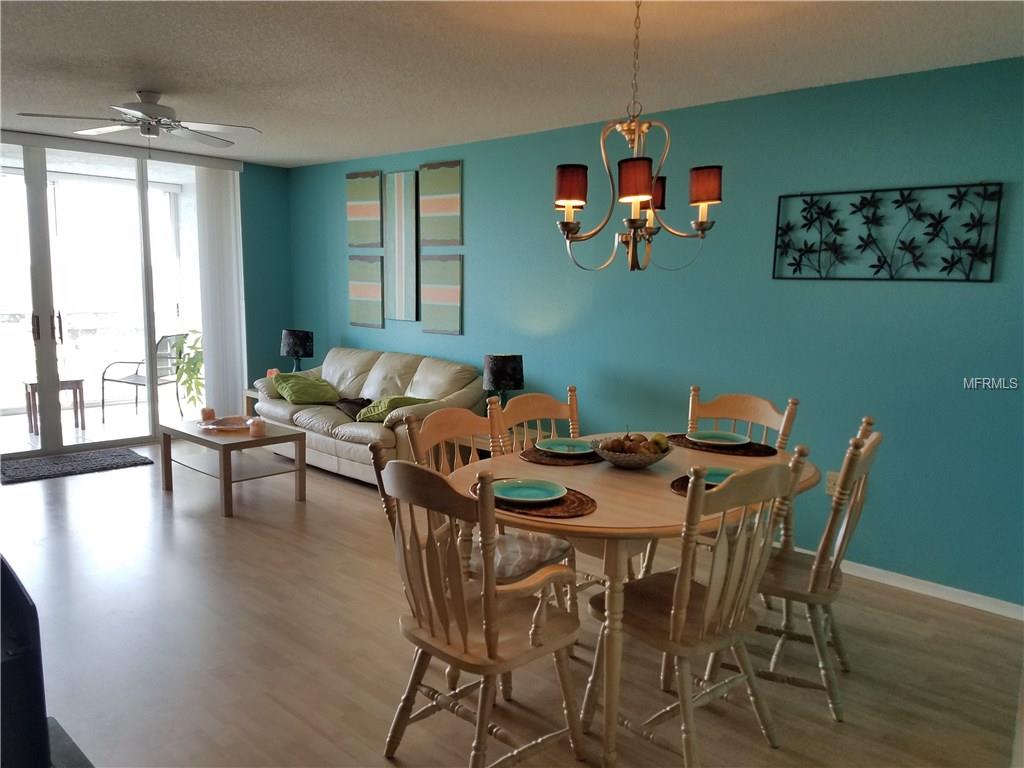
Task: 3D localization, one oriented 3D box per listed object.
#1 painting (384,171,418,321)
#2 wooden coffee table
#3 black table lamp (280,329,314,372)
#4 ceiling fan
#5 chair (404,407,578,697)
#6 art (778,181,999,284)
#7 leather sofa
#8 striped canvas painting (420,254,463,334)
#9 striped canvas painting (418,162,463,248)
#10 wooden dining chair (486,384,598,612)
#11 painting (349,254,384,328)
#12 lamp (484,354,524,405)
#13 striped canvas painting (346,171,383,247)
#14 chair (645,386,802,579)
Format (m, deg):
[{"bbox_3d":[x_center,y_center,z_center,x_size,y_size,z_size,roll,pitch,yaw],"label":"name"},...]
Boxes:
[{"bbox_3d":[-0.868,-1.079,6.076,0.376,1.155,0.040,8,10,42],"label":"painting"},{"bbox_3d":[-1.859,0.521,5.133,0.885,0.450,0.565,8,10,42],"label":"wooden coffee table"},{"bbox_3d":[-1.826,-0.182,6.567,0.275,0.540,0.275,8,10,42],"label":"black table lamp"},{"bbox_3d":[-1.990,-1.479,4.232,1.260,0.260,1.240,2,8,6],"label":"ceiling fan"},{"bbox_3d":[-0.051,0.588,2.923,0.510,0.980,0.510,7,10,36],"label":"chair"},{"bbox_3d":[1.754,-0.711,3.686,1.000,0.422,0.035,8,10,42],"label":"art"},{"bbox_3d":[-1.107,0.220,5.838,1.970,0.870,0.860,8,10,42],"label":"leather sofa"},{"bbox_3d":[-0.529,-0.674,5.810,0.445,0.588,0.038,8,10,42],"label":"striped canvas painting"},{"bbox_3d":[-0.521,-1.337,5.726,0.447,0.600,0.038,8,10,42],"label":"striped canvas painting"},{"bbox_3d":[0.262,0.535,3.358,0.510,0.980,0.510,8,11,43],"label":"wooden dining chair"},{"bbox_3d":[-1.228,-0.777,6.496,0.445,0.592,0.033,8,10,42],"label":"painting"},{"bbox_3d":[-0.056,0.069,5.071,0.260,0.525,0.260,1,8,0],"label":"lamp"},{"bbox_3d":[-1.230,-1.450,6.418,0.450,0.604,0.033,8,10,42],"label":"striped canvas painting"},{"bbox_3d":[0.884,0.539,3.420,0.510,0.980,0.510,9,11,44],"label":"chair"}]

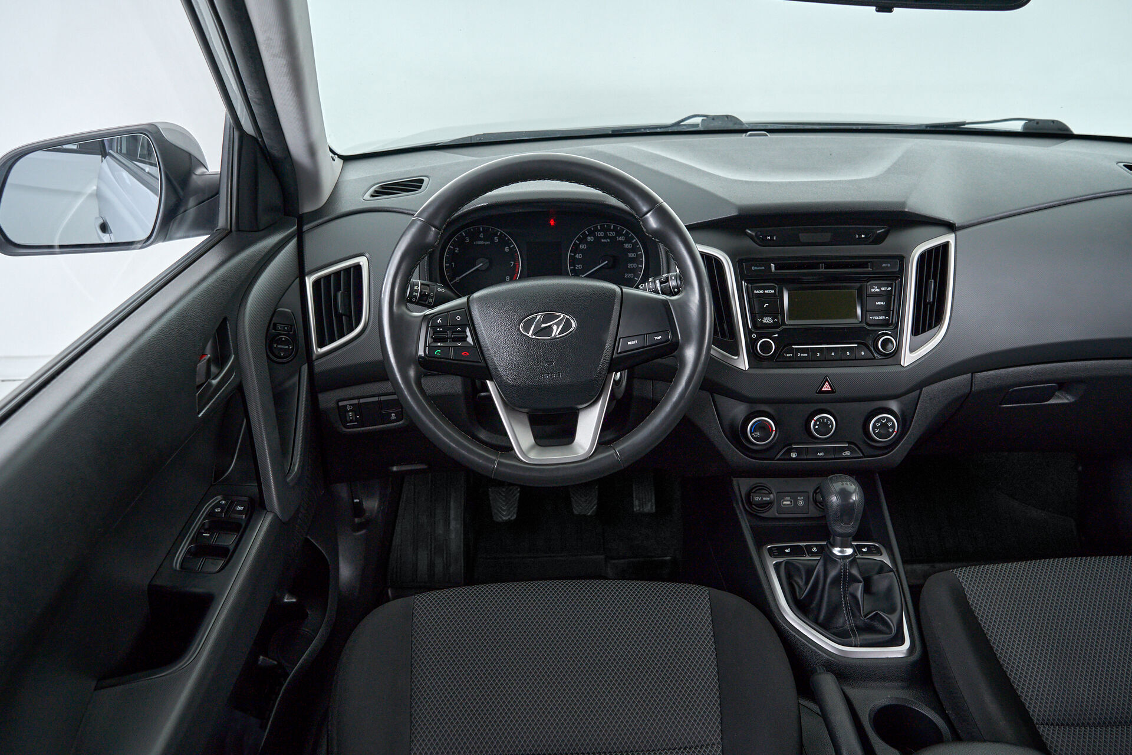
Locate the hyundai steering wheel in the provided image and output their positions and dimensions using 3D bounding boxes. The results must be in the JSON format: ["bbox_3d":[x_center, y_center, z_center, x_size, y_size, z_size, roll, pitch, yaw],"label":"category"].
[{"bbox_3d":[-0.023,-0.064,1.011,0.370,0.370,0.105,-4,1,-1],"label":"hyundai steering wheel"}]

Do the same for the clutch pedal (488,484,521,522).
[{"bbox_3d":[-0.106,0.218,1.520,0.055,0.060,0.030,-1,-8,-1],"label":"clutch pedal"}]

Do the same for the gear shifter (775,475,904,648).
[{"bbox_3d":[0.342,0.204,1.026,0.150,0.180,0.128,-1,35,-1],"label":"gear shifter"}]

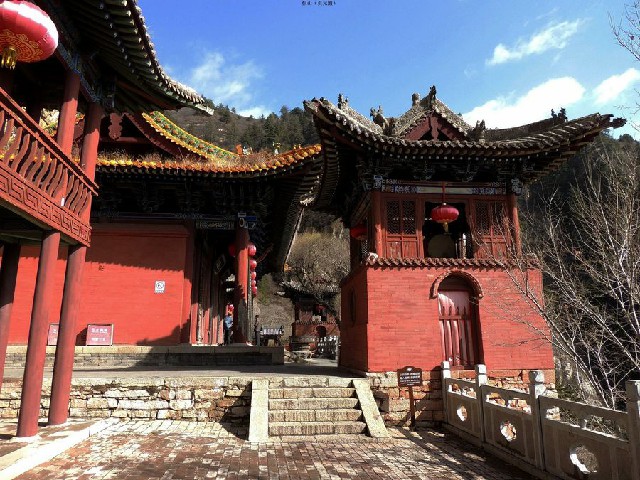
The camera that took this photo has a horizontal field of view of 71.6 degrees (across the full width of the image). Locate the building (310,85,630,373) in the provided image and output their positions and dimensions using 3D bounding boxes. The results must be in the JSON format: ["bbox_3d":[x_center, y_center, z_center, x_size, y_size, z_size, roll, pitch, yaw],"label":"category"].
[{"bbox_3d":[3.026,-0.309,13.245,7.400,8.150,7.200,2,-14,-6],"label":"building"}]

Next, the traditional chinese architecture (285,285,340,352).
[{"bbox_3d":[-0.017,6.328,40.380,7.100,7.900,7.000,2,-14,-6],"label":"traditional chinese architecture"}]

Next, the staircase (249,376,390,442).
[{"bbox_3d":[-0.041,3.318,8.875,2.550,0.960,1.550,2,-14,-6],"label":"staircase"}]

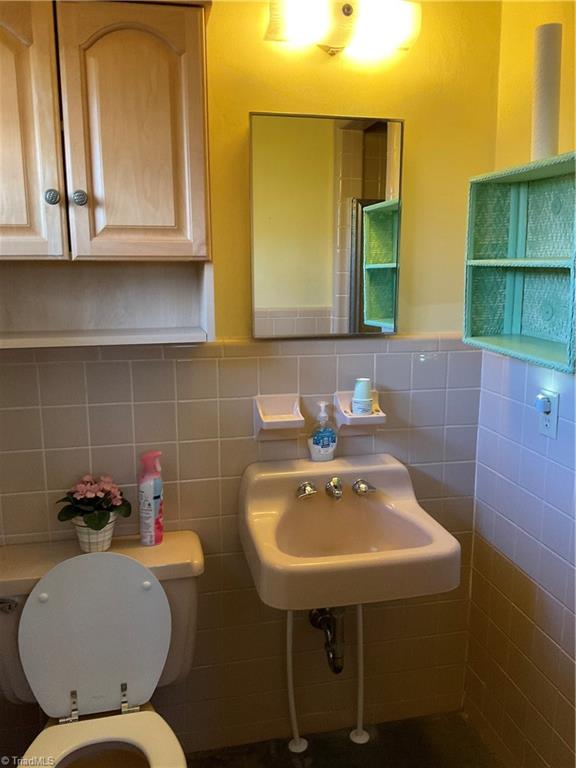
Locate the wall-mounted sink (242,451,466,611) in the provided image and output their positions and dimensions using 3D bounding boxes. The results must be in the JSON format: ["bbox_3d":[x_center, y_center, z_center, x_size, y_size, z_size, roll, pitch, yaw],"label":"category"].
[{"bbox_3d":[0.145,0.349,1.607,0.480,0.228,0.420,-2,10,-13],"label":"wall-mounted sink"}]

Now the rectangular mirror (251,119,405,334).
[{"bbox_3d":[0.103,-0.401,1.673,0.405,0.555,0.025,-2,10,-13],"label":"rectangular mirror"}]

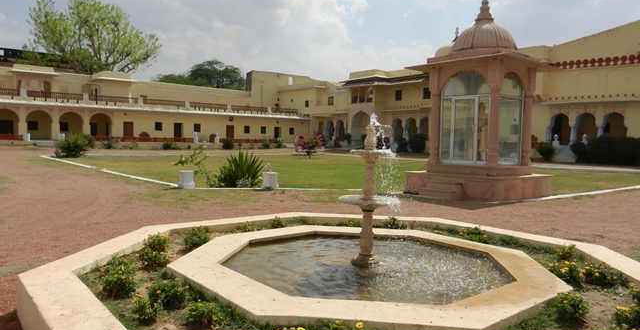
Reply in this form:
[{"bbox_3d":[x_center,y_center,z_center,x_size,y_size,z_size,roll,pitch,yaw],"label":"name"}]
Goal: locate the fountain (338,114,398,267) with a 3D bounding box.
[{"bbox_3d":[0.519,0.276,5.198,0.630,1.637,0.630,1,3,6],"label":"fountain"}]

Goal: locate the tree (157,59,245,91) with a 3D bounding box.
[{"bbox_3d":[-19.281,-9.902,74.710,14.000,14.164,12.500,0,3,-15],"label":"tree"}]

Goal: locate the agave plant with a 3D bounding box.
[{"bbox_3d":[-2.879,0.106,16.671,1.650,1.293,1.600,1,3,-10],"label":"agave plant"}]

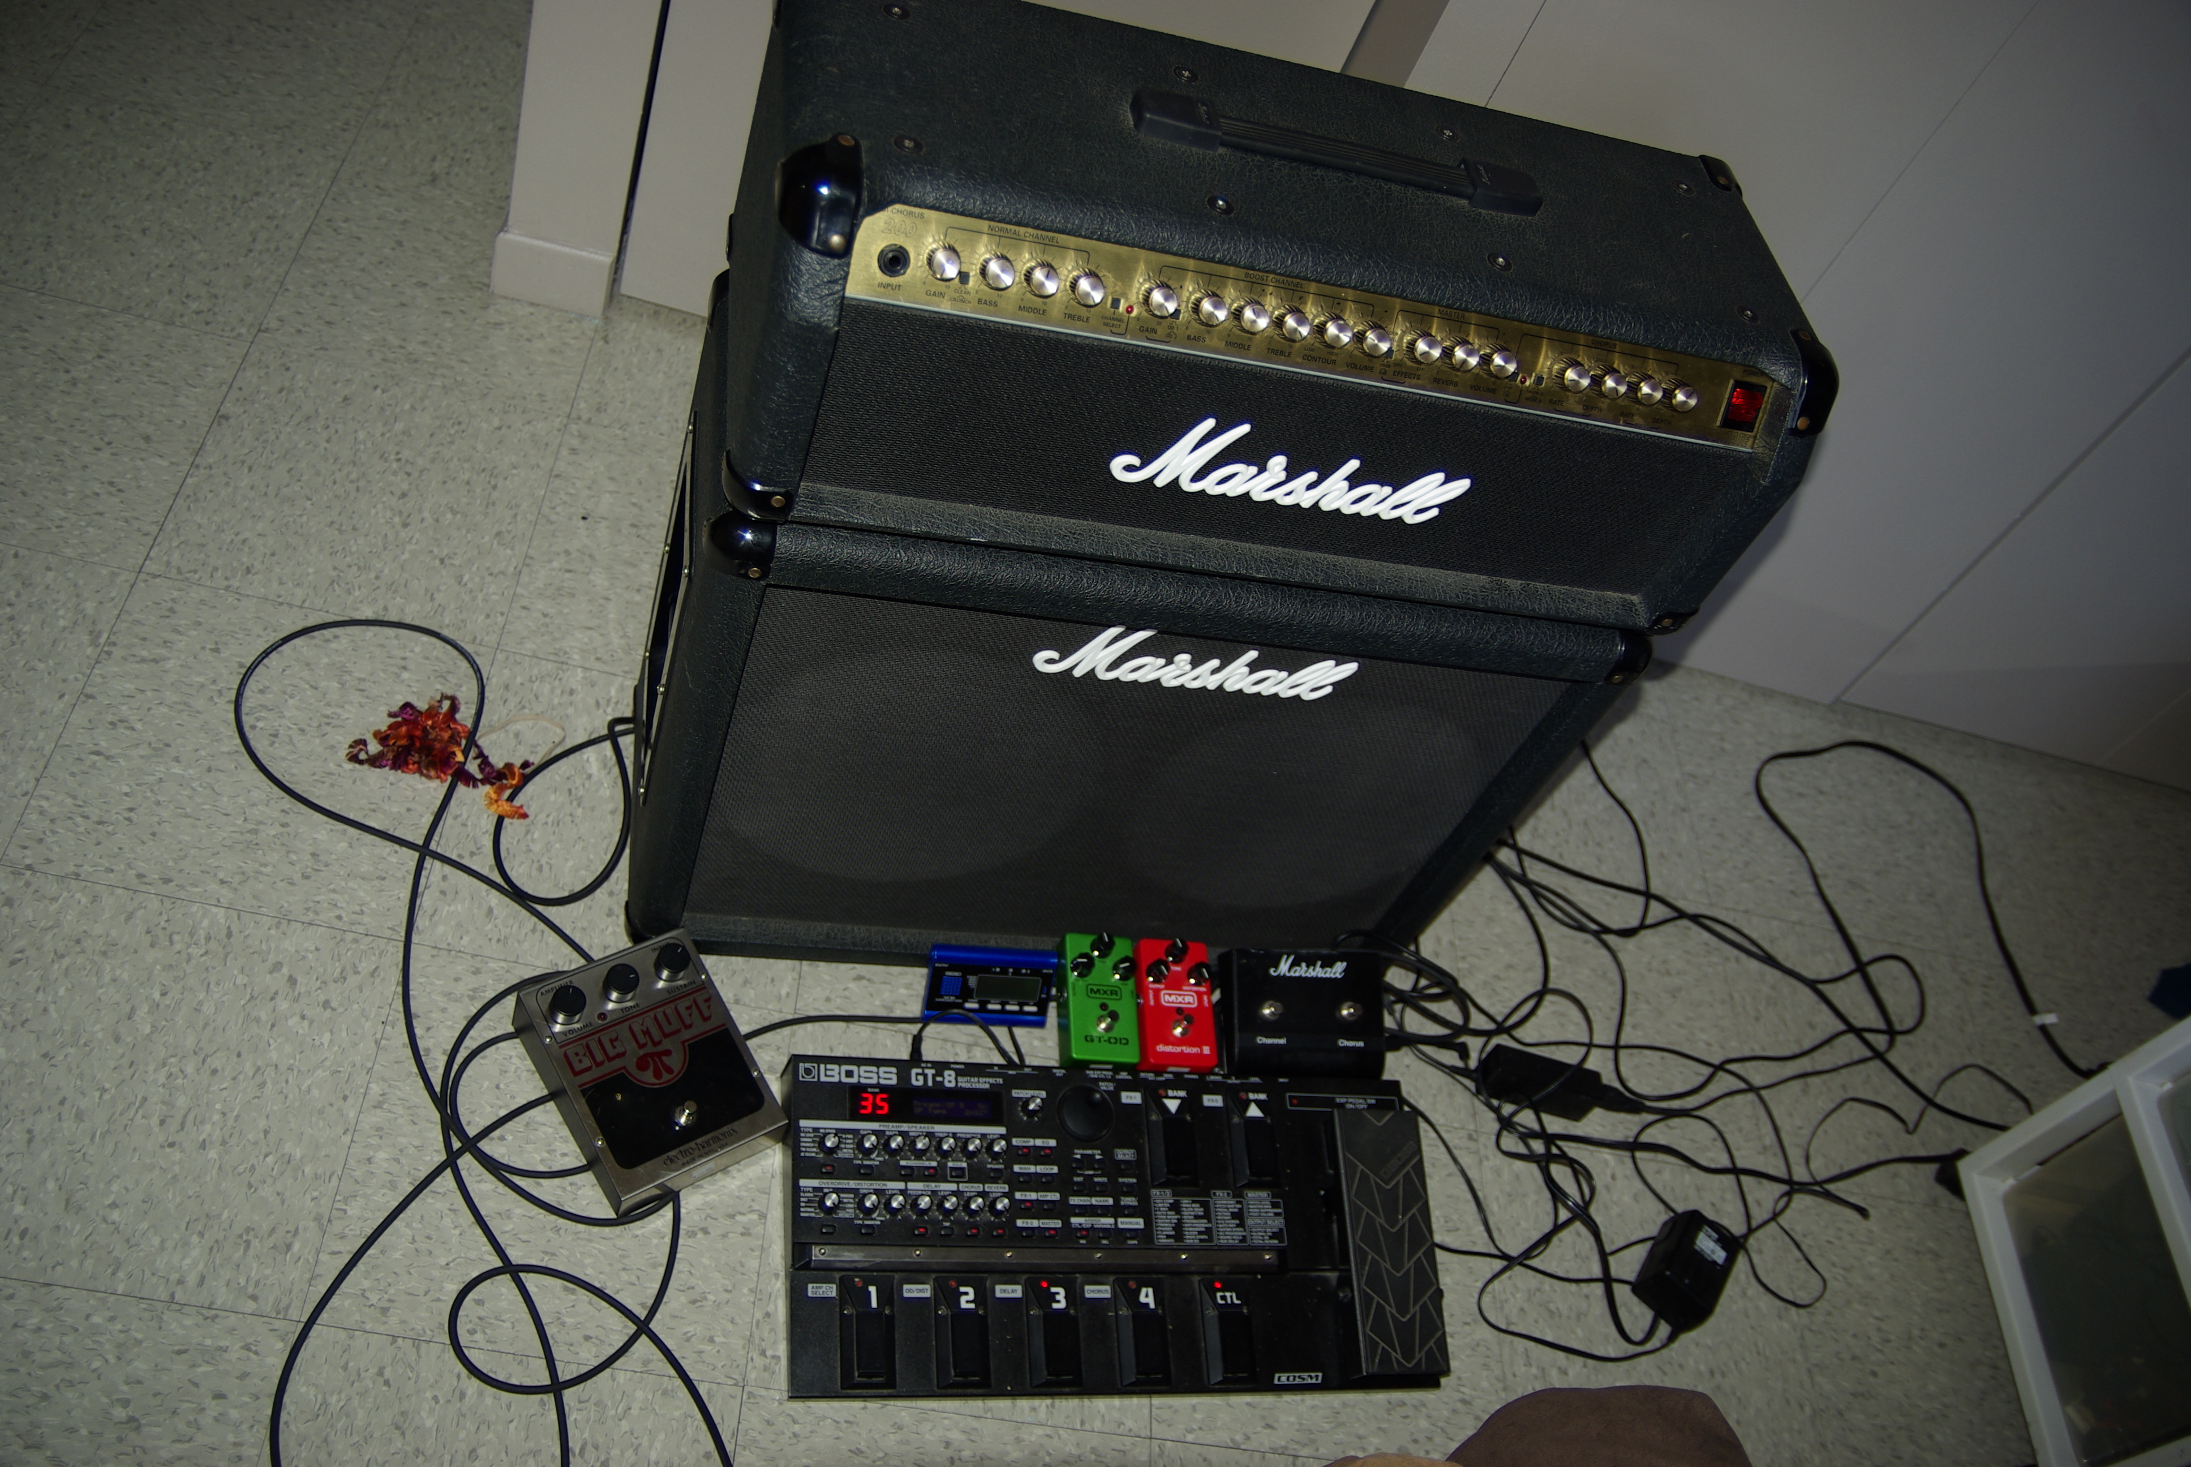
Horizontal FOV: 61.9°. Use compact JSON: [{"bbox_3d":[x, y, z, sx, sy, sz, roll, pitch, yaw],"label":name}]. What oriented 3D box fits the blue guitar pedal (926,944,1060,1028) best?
[{"bbox_3d":[-0.089,0.210,1.524,0.104,0.022,0.065,5,87,-18],"label":"blue guitar pedal"}]

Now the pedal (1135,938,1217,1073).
[{"bbox_3d":[0.069,0.233,1.568,0.062,0.052,0.115,7,54,-16],"label":"pedal"}]

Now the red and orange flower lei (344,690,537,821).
[{"bbox_3d":[-0.530,0.011,1.525,0.150,0.030,0.088,21,49,-4],"label":"red and orange flower lei"}]

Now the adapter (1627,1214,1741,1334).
[{"bbox_3d":[0.505,0.459,1.563,0.048,0.052,0.071,39,50,11],"label":"adapter"}]

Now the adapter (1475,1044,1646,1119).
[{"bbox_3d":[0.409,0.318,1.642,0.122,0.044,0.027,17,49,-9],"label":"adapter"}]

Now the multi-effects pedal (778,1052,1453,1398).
[{"bbox_3d":[0.025,0.376,1.418,0.515,0.085,0.253,6,52,-17],"label":"multi-effects pedal"}]

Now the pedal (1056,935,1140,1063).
[{"bbox_3d":[0.005,0.226,1.550,0.062,0.052,0.115,7,54,-16],"label":"pedal"}]

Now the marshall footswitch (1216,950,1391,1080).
[{"bbox_3d":[0.188,0.244,1.610,0.145,0.050,0.124,6,52,-17],"label":"marshall footswitch"}]

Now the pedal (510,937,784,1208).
[{"bbox_3d":[-0.336,0.254,1.387,0.137,0.064,0.175,-21,63,-33],"label":"pedal"}]

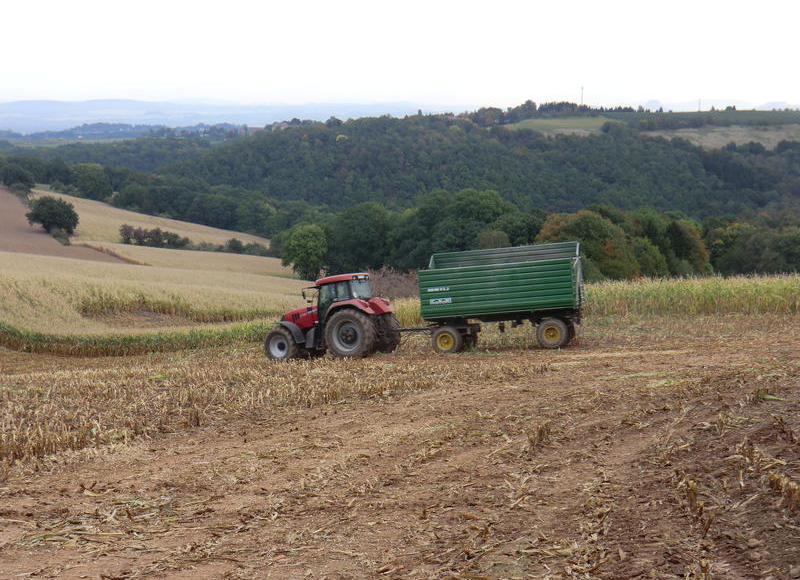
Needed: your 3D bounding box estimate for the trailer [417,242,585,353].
[{"bbox_3d":[3.900,0.377,56.966,5.875,3.743,2.500,-4,0,13],"label":"trailer"}]

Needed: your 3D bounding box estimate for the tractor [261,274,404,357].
[{"bbox_3d":[-2.488,1.069,56.021,4.800,3.008,2.520,-5,0,28],"label":"tractor"}]

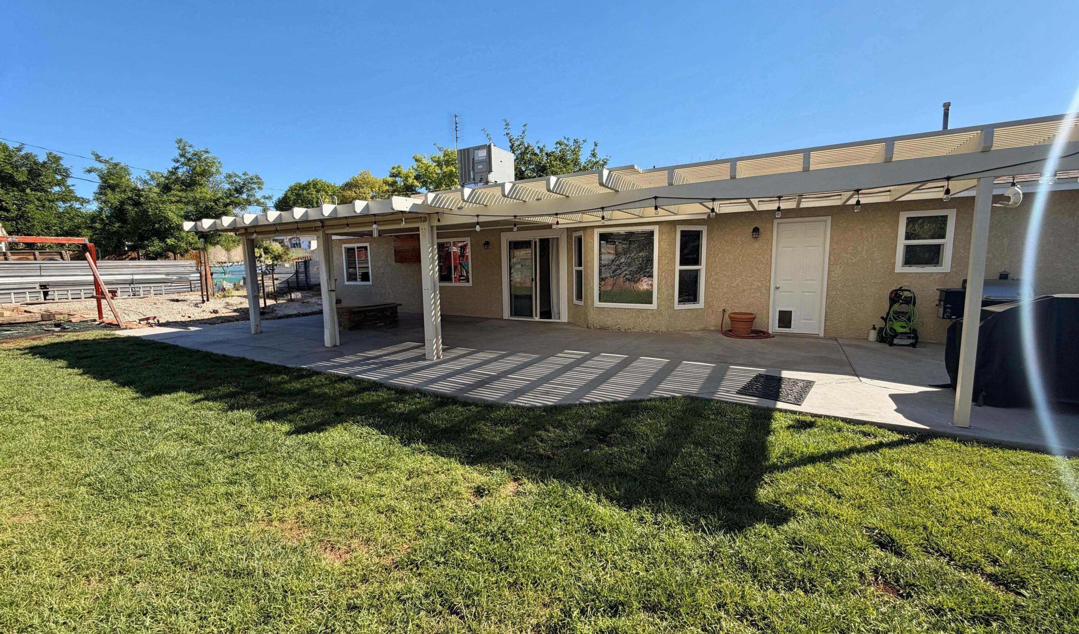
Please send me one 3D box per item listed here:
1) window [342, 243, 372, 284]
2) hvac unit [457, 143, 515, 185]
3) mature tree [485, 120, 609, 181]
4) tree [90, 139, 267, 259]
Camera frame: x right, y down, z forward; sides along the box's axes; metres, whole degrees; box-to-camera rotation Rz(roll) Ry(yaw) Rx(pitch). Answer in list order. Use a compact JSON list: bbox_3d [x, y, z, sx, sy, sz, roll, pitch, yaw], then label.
[{"bbox_3d":[-5.798,-1.666,13.912,1.288,1.286,0.100,3,8,29],"label":"window"},{"bbox_3d":[-1.798,-5.080,14.942,1.333,1.136,1.309,3,8,29],"label":"hvac unit"},{"bbox_3d":[0.433,-6.049,23.839,7.000,9.191,6.500,-1,7,1],"label":"mature tree"},{"bbox_3d":[-15.715,-4.416,19.082,6.000,6.665,5.700,-6,8,-38],"label":"tree"}]

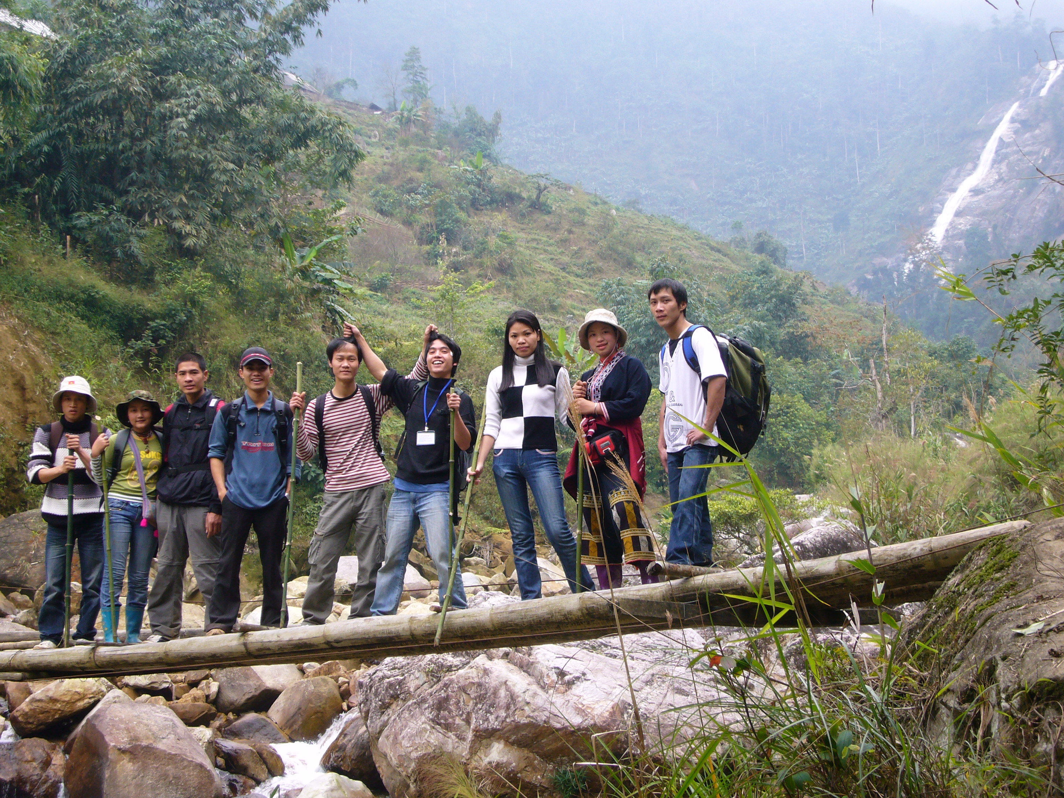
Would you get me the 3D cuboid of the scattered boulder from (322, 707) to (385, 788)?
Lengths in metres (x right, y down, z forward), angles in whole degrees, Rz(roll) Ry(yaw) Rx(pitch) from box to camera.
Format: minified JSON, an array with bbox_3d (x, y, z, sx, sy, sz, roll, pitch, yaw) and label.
[{"bbox_3d":[-1.105,2.171,12.000,0.420,0.500,0.460,0,1,0],"label":"scattered boulder"}]

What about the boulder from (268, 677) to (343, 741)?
[{"bbox_3d":[-1.512,2.068,12.900,0.500,0.430,0.440,0,1,0],"label":"boulder"}]

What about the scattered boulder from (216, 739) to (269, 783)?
[{"bbox_3d":[-1.755,2.182,11.700,0.340,0.270,0.310,0,1,0],"label":"scattered boulder"}]

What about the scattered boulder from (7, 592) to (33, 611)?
[{"bbox_3d":[-4.627,1.829,17.500,0.250,0.180,0.210,0,1,0],"label":"scattered boulder"}]

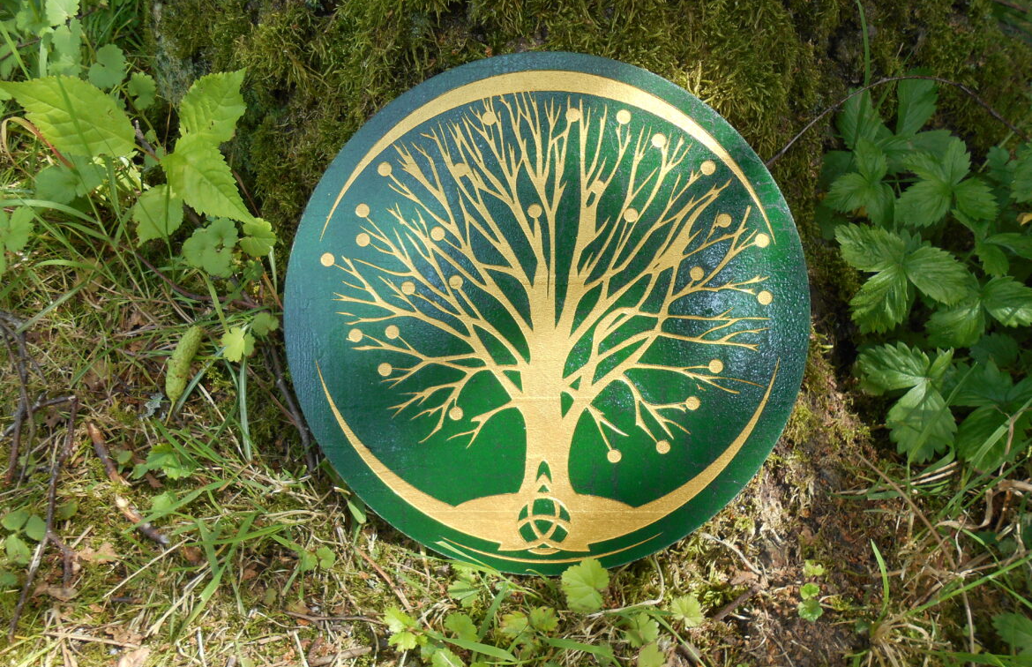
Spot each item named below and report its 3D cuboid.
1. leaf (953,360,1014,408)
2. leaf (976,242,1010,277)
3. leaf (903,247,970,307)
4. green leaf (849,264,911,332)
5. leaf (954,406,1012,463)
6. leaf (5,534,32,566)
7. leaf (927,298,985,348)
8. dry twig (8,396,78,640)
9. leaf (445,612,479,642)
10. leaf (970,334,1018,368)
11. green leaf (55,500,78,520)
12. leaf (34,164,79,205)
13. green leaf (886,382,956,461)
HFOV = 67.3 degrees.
[{"bbox_3d":[0.337,0.037,0.560,0.037,0.010,0.040,13,57,20],"label":"leaf"},{"bbox_3d":[0.364,-0.056,0.590,0.021,0.008,0.029,-19,65,-3],"label":"leaf"},{"bbox_3d":[0.290,-0.039,0.529,0.039,0.012,0.046,-43,62,-15],"label":"leaf"},{"bbox_3d":[0.244,-0.023,0.515,0.031,0.013,0.057,31,75,20],"label":"green leaf"},{"bbox_3d":[0.287,0.063,0.475,0.028,0.006,0.044,32,74,32],"label":"leaf"},{"bbox_3d":[-0.301,0.132,0.470,0.011,0.004,0.025,-27,53,-31],"label":"leaf"},{"bbox_3d":[0.272,-0.006,0.480,0.036,0.009,0.031,-31,56,-16],"label":"leaf"},{"bbox_3d":[-0.260,0.096,0.444,0.032,0.018,0.172,-8,44,-9],"label":"dry twig"},{"bbox_3d":[-0.029,0.159,0.420,0.018,0.005,0.017,26,58,15],"label":"leaf"},{"bbox_3d":[0.360,0.013,0.585,0.030,0.008,0.033,13,57,20],"label":"leaf"},{"bbox_3d":[-0.286,0.113,0.495,0.016,0.003,0.014,33,49,24],"label":"green leaf"},{"bbox_3d":[-0.389,-0.126,0.655,0.035,0.010,0.038,-34,85,-27],"label":"leaf"},{"bbox_3d":[0.233,0.050,0.445,0.038,0.009,0.046,3,67,8],"label":"green leaf"}]

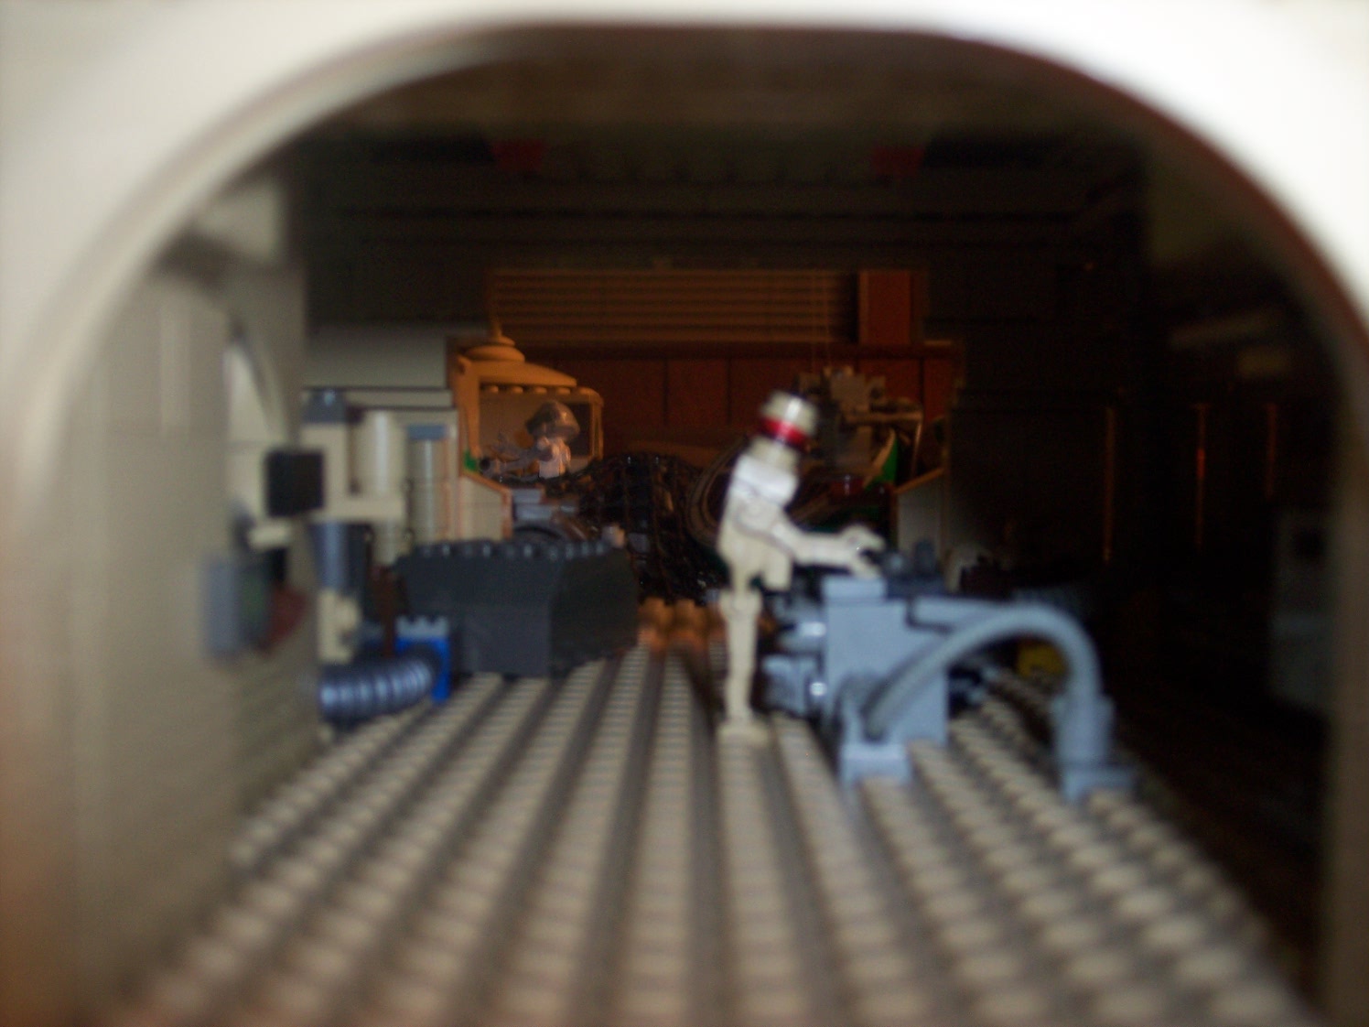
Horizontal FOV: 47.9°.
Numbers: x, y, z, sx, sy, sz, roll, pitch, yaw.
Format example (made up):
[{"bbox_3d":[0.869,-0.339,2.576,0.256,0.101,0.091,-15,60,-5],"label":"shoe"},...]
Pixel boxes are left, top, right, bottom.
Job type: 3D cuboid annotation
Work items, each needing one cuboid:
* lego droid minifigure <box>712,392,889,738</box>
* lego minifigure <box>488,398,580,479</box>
[{"bbox_3d":[0.016,0.008,0.210,0.023,0.048,0.018,0,2,0],"label":"lego droid minifigure"},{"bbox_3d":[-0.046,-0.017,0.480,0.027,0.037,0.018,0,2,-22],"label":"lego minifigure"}]

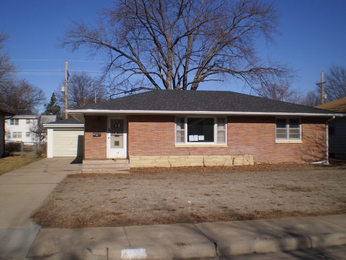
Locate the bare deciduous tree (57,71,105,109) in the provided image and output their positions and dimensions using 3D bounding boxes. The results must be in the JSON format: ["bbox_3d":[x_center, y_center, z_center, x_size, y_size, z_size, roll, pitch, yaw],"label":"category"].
[{"bbox_3d":[-15.582,-3.414,62.000,8.300,12.900,8.000,0,-2,-11],"label":"bare deciduous tree"}]

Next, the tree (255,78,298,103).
[{"bbox_3d":[17.820,-2.864,62.000,7.600,11.800,7.400,0,-2,-11],"label":"tree"}]

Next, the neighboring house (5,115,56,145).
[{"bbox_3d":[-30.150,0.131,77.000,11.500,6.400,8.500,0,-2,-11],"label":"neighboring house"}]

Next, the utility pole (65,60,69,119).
[{"bbox_3d":[-12.092,-2.718,41.000,0.330,10.400,0.330,0,-2,-11],"label":"utility pole"}]

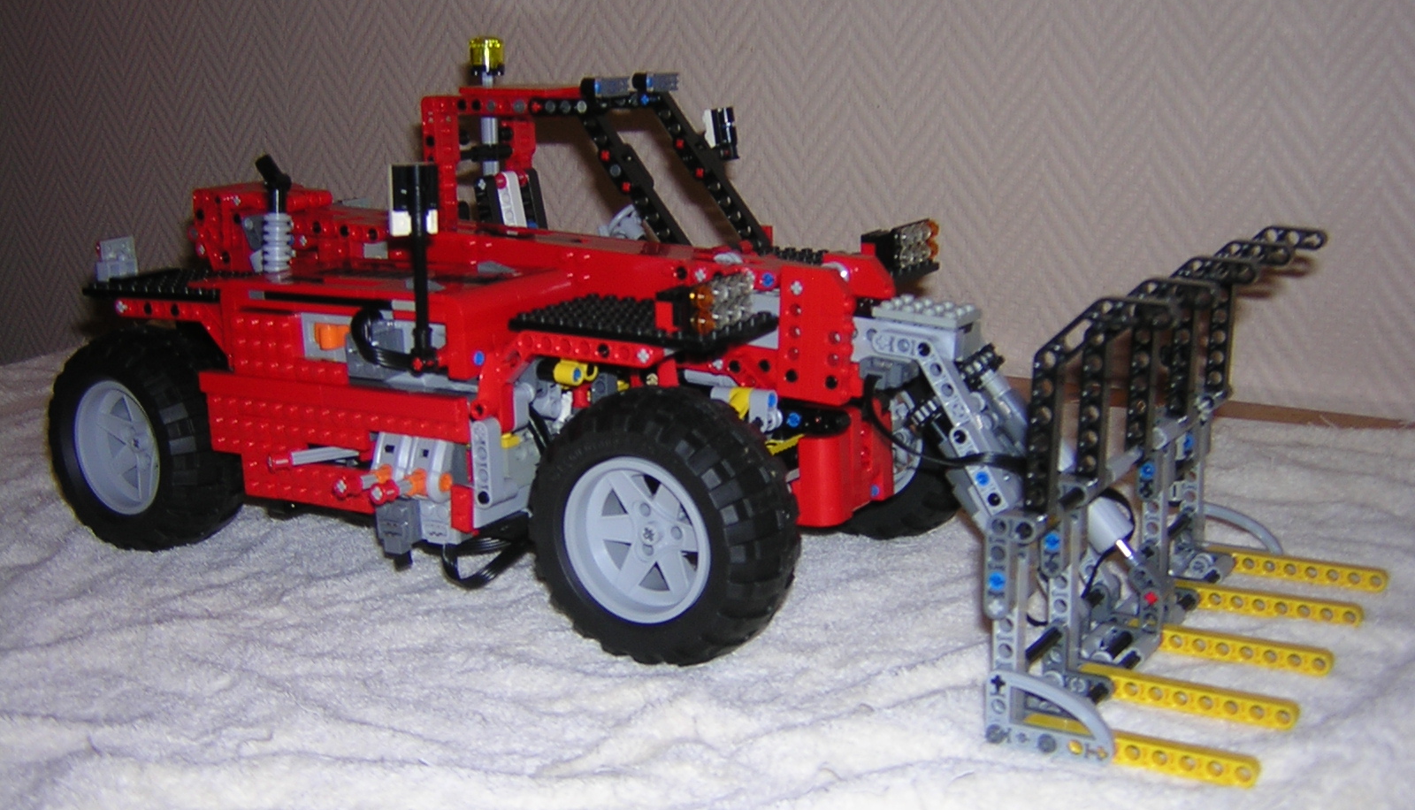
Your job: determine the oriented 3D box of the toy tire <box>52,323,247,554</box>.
[{"bbox_3d":[-0.241,0.015,0.708,0.095,0.095,0.044,7,14,34],"label":"toy tire"}]

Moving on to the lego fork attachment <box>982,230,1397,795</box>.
[{"bbox_3d":[0.172,0.018,0.551,0.082,0.143,0.214,6,14,32],"label":"lego fork attachment"}]

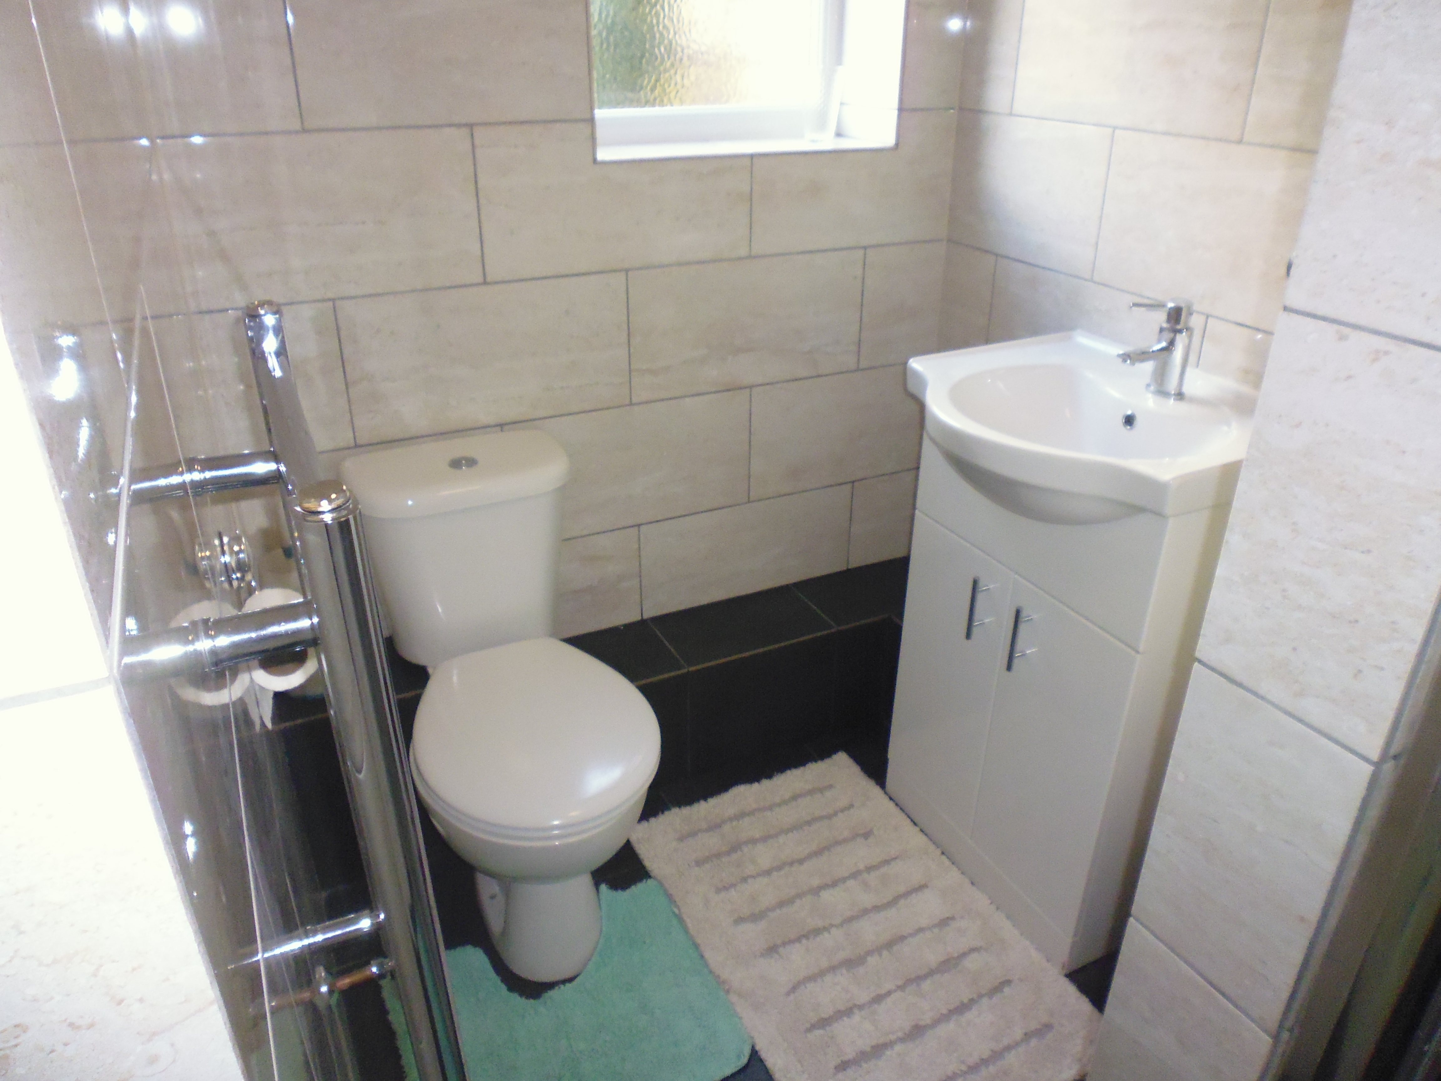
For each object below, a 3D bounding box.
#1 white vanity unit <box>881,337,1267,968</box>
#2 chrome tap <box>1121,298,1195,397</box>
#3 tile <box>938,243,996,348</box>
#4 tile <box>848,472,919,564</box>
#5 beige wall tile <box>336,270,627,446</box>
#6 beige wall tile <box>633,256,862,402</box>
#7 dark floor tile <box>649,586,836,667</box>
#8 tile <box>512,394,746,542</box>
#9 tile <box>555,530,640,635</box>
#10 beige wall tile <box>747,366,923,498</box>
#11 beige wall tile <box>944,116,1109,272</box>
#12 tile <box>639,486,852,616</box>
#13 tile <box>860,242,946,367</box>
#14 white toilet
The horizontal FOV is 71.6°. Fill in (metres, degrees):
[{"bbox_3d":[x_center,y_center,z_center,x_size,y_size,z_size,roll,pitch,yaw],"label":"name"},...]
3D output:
[{"bbox_3d":[0.539,0.184,1.645,0.488,0.888,0.544,-12,29,-23],"label":"white vanity unit"},{"bbox_3d":[0.642,-0.280,1.457,0.140,0.140,0.053,-12,29,-23],"label":"chrome tap"},{"bbox_3d":[0.507,-0.474,2.037,0.010,0.252,0.156,-12,29,-23],"label":"tile"},{"bbox_3d":[0.378,-0.051,2.288,0.191,0.218,0.010,-12,29,-23],"label":"tile"},{"bbox_3d":[-0.396,-0.324,1.757,0.508,0.251,0.010,-12,29,-23],"label":"beige wall tile"},{"bbox_3d":[0.059,-0.420,1.929,0.502,0.252,0.010,-12,29,-23],"label":"beige wall tile"},{"bbox_3d":[0.047,0.182,2.119,0.346,0.010,0.210,-12,29,-23],"label":"dark floor tile"},{"bbox_3d":[-0.169,-0.149,1.970,0.508,0.251,0.010,-12,29,-23],"label":"tile"},{"bbox_3d":[-0.393,0.114,1.981,0.508,0.231,0.010,-12,29,-23],"label":"tile"},{"bbox_3d":[0.261,-0.242,2.159,0.449,0.251,0.010,-12,29,-23],"label":"beige wall tile"},{"bbox_3d":[0.562,-0.649,1.820,0.010,0.252,0.410,-12,29,-23],"label":"beige wall tile"},{"bbox_3d":[0.063,0.016,2.154,0.502,0.218,0.010,-12,29,-23],"label":"tile"},{"bbox_3d":[0.376,-0.491,2.096,0.195,0.251,0.010,-12,29,-23],"label":"tile"},{"bbox_3d":[-0.340,0.294,1.660,0.364,0.743,0.678,-12,29,-23],"label":"white toilet"}]

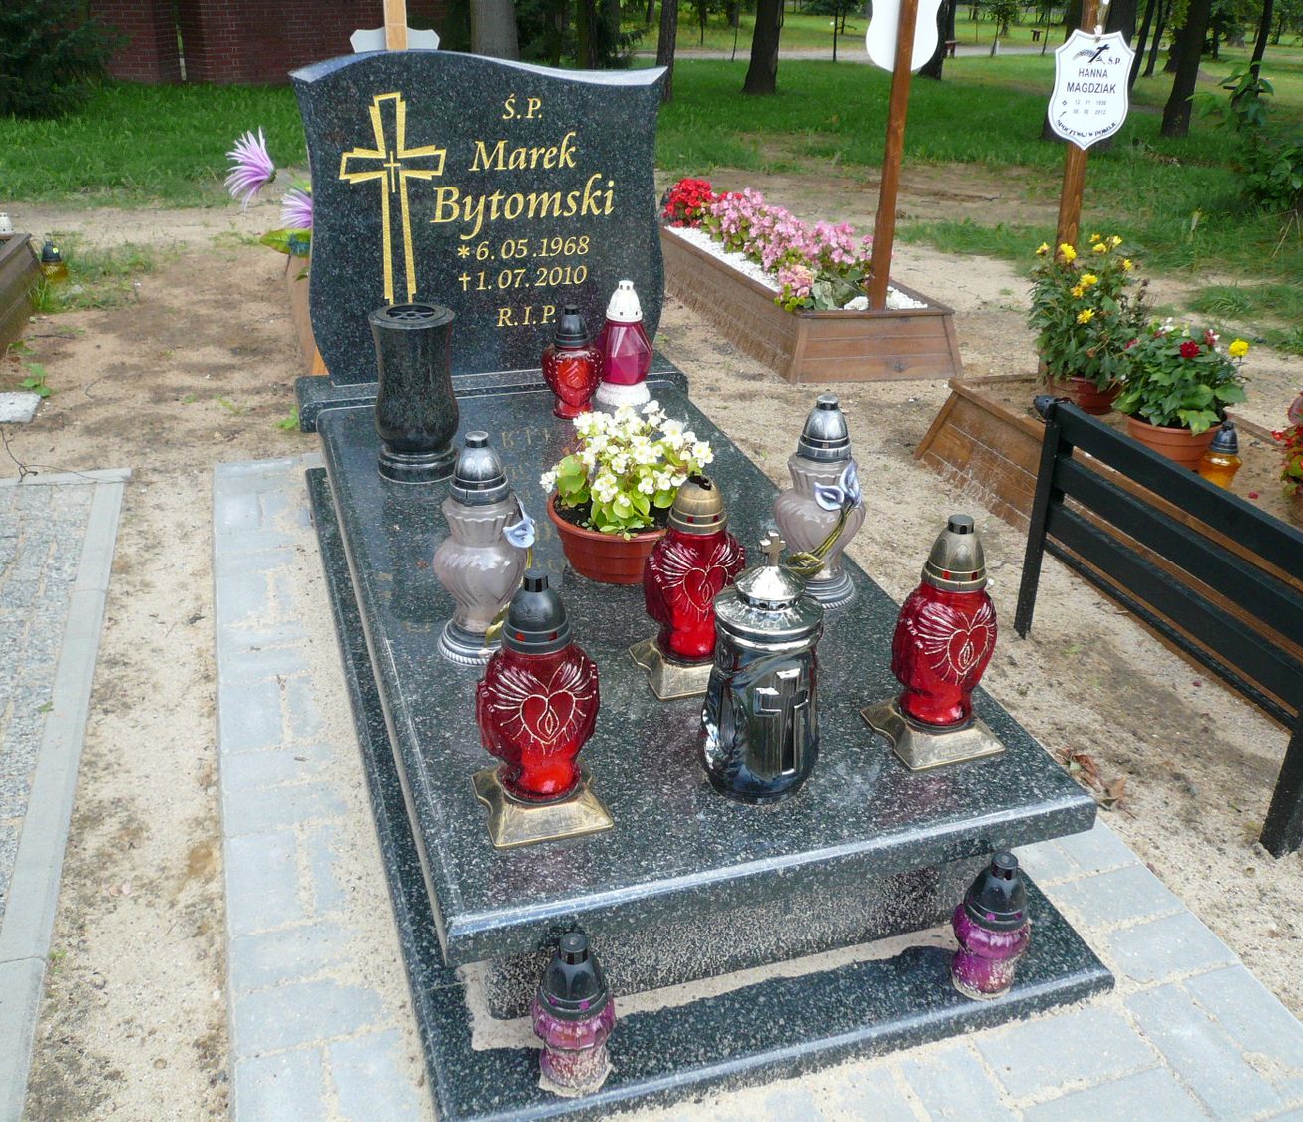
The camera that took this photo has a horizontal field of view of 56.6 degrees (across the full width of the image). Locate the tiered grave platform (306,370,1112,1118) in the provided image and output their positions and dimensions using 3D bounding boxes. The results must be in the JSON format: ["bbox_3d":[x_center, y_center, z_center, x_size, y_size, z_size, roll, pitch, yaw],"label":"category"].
[{"bbox_3d":[-0.102,0.066,2.148,0.860,0.280,1.880,-7,28,-17],"label":"tiered grave platform"}]

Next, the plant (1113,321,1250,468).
[{"bbox_3d":[1.162,-0.358,2.647,0.300,0.311,0.280,12,28,18],"label":"plant"}]

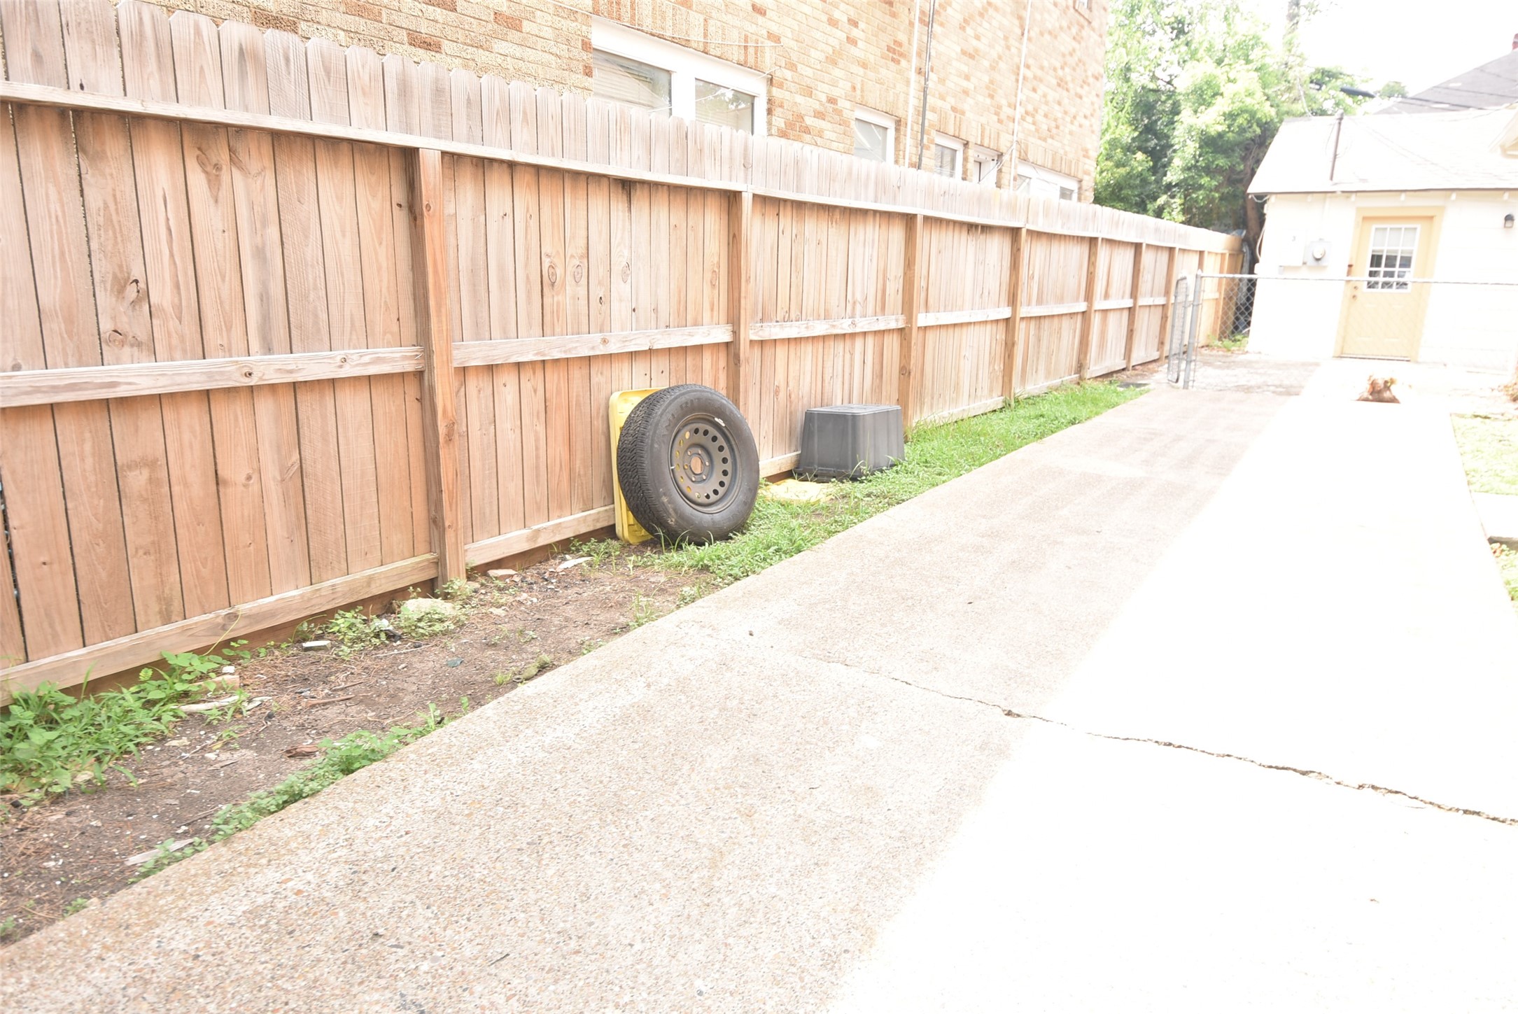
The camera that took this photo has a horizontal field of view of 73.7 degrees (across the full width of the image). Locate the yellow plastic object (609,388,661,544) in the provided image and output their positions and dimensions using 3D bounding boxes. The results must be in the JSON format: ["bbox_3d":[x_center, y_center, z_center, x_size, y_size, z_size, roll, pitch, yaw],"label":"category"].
[{"bbox_3d":[-0.483,-0.215,4.737,0.075,0.690,0.530,5,12,32],"label":"yellow plastic object"}]

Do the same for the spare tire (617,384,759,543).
[{"bbox_3d":[-0.306,-0.189,4.609,0.235,0.728,0.728,-8,4,43],"label":"spare tire"}]

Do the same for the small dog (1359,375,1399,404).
[{"bbox_3d":[6.231,-1.204,10.182,0.310,0.270,0.420,14,18,42],"label":"small dog"}]

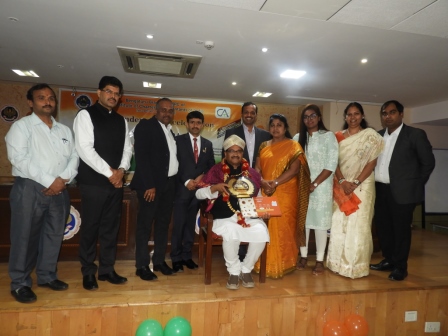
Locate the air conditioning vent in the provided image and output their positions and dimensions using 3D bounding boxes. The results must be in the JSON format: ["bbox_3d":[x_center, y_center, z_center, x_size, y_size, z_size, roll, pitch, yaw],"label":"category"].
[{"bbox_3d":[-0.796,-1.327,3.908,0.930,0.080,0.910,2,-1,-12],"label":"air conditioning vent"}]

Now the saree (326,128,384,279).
[{"bbox_3d":[1.330,0.340,3.140,0.530,1.450,0.400,2,-1,33],"label":"saree"}]

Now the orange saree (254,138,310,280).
[{"bbox_3d":[0.570,0.380,3.070,0.530,1.310,0.400,2,-1,24],"label":"orange saree"}]

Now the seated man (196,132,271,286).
[{"bbox_3d":[0.075,0.358,2.901,0.650,1.320,0.700,2,-1,-9],"label":"seated man"}]

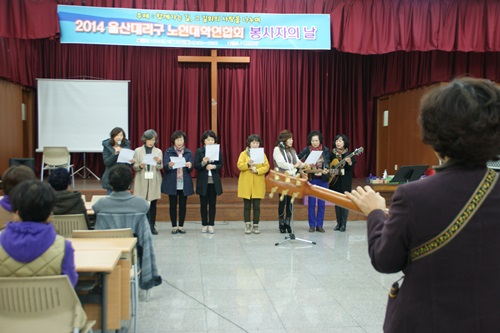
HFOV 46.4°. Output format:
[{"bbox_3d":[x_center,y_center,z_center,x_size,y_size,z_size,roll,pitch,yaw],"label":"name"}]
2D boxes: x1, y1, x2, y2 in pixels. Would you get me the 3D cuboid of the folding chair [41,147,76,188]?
[{"bbox_3d":[-3.721,0.029,11.300,0.500,0.800,0.500,1,2,0],"label":"folding chair"}]

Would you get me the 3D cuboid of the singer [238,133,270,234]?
[{"bbox_3d":[0.055,0.270,9.100,0.510,1.550,0.380,0,2,-4],"label":"singer"}]

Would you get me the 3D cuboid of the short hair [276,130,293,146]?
[{"bbox_3d":[0.550,-0.440,9.200,0.230,0.250,0.210,2,3,45],"label":"short hair"}]

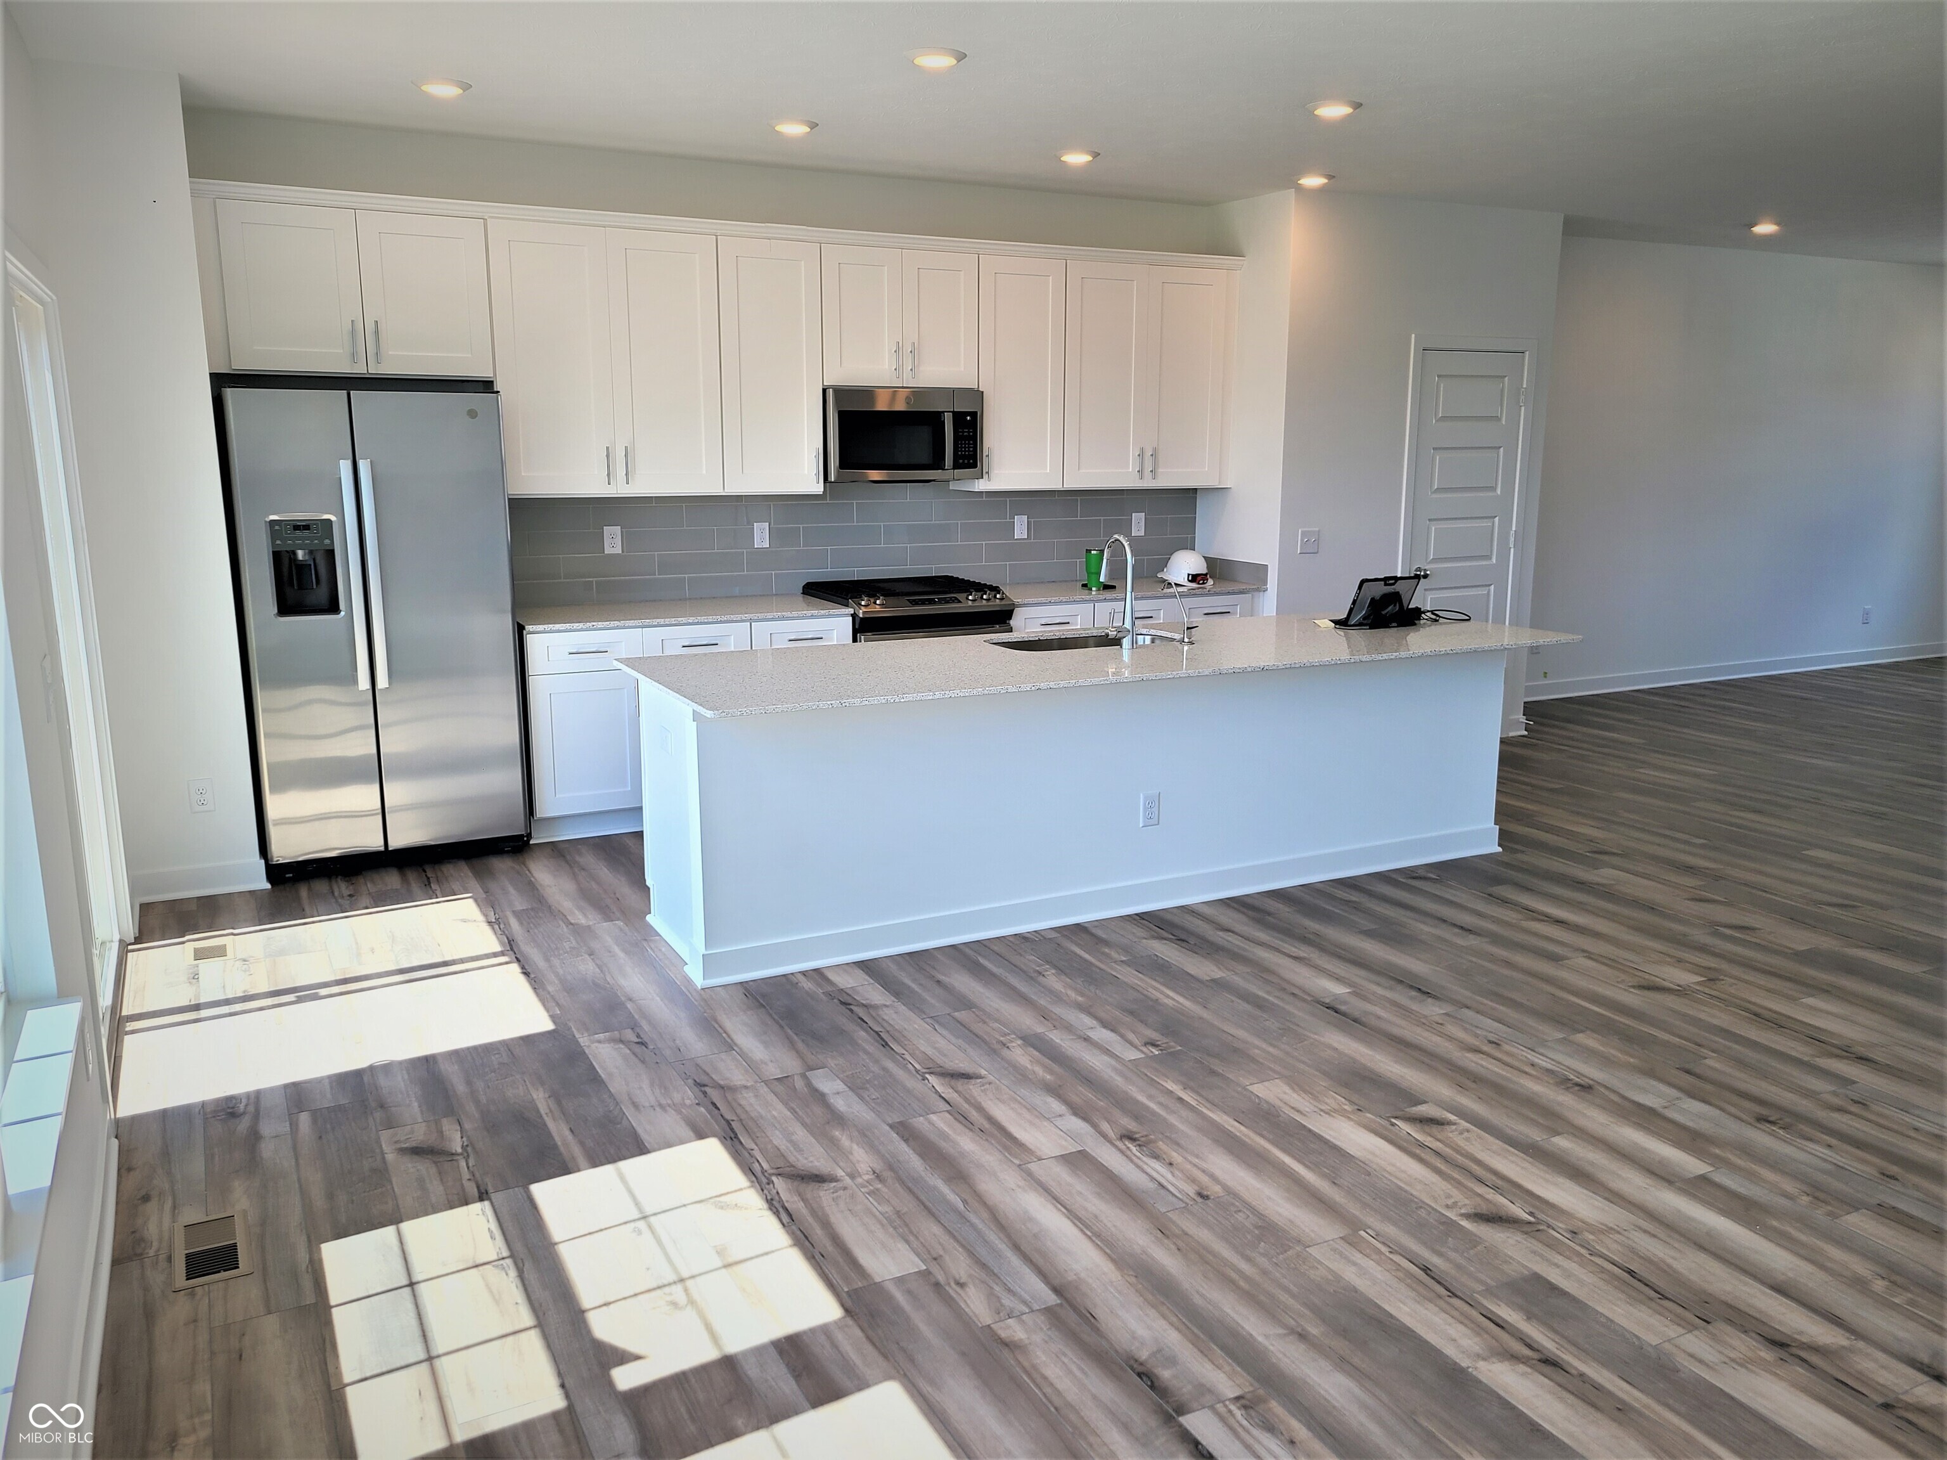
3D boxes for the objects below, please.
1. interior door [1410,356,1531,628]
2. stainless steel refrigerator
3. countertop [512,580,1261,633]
[{"bbox_3d":[2.584,-0.943,7.777,0.721,2.047,0.043,-6,13,-27],"label":"interior door"},{"bbox_3d":[-2.286,-0.385,5.615,0.909,1.791,0.750,-6,13,-27],"label":"stainless steel refrigerator"},{"bbox_3d":[-0.272,-0.596,6.720,3.619,0.032,0.650,-6,13,-27],"label":"countertop"}]

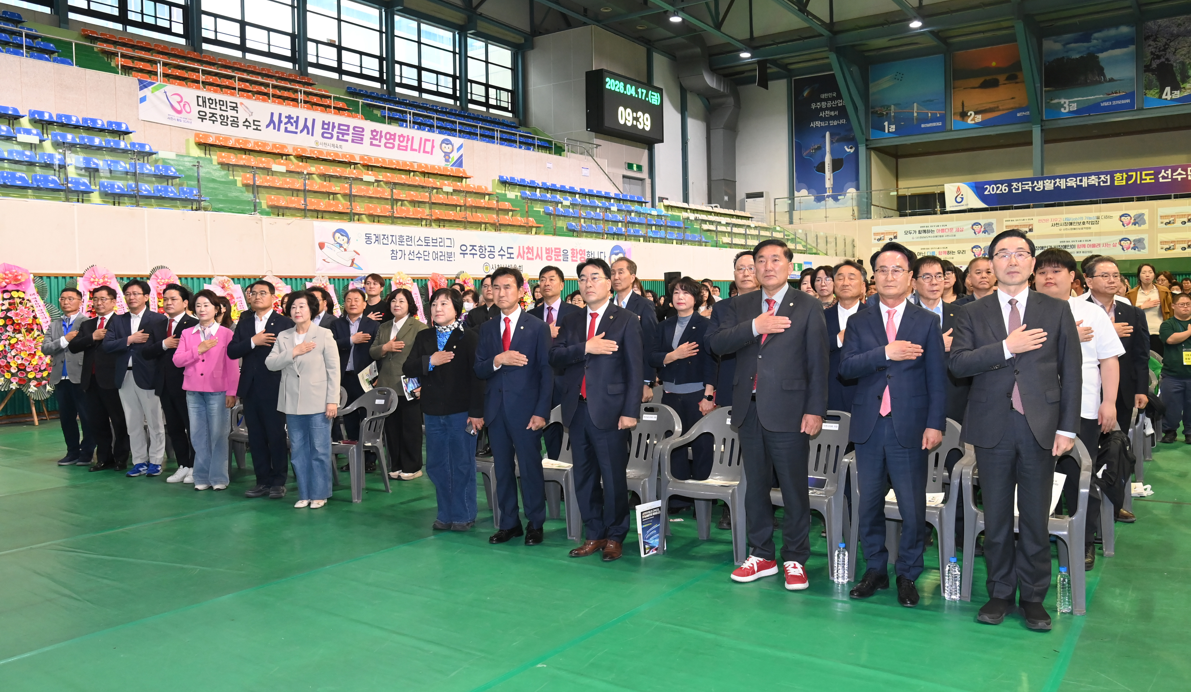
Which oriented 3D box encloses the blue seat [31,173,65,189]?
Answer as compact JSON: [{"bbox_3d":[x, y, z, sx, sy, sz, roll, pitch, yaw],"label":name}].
[{"bbox_3d":[-8.950,-2.698,13.000,0.400,0.270,0.420,1,3,40],"label":"blue seat"}]

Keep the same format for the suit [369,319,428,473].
[{"bbox_3d":[-1.768,0.428,7.159,0.500,1.409,0.320,0,3,25],"label":"suit"}]

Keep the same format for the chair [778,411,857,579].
[{"bbox_3d":[1.184,0.813,4.490,0.550,0.810,0.540,0,3,32],"label":"chair"}]

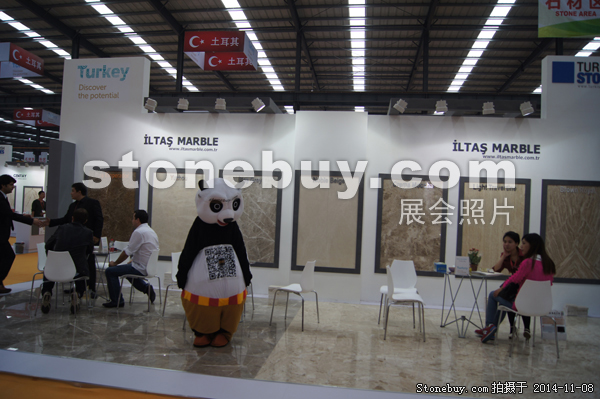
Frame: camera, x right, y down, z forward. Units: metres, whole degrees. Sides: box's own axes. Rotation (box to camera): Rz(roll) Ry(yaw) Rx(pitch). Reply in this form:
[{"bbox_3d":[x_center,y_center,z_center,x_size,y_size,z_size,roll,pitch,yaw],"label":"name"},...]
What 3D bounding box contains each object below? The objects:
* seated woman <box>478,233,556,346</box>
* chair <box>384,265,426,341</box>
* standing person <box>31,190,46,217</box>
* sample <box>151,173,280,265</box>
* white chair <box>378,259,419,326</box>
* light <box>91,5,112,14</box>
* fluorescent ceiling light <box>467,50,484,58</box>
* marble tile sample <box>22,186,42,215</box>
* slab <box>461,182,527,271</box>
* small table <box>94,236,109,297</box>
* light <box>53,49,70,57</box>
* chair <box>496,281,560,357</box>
[{"bbox_3d":[2.343,1.018,4.987,0.520,1.220,0.780,3,-1,-35],"label":"seated woman"},{"bbox_3d":[1.201,1.177,5.189,0.490,0.790,0.500,3,-1,4],"label":"chair"},{"bbox_3d":[-7.558,0.571,13.026,0.320,1.660,0.500,2,-1,43],"label":"standing person"},{"bbox_3d":[-1.401,0.270,7.215,2.120,1.470,0.050,2,-1,7],"label":"sample"},{"bbox_3d":[1.335,1.231,5.953,0.500,0.810,0.530,2,-1,21],"label":"white chair"},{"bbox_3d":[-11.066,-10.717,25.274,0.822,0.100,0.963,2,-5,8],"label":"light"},{"bbox_3d":[11.270,-9.315,28.823,0.880,0.080,1.300,2,-1,9],"label":"fluorescent ceiling light"},{"bbox_3d":[-11.924,0.236,20.134,1.080,1.600,0.060,2,-1,6],"label":"marble tile sample"},{"bbox_3d":[2.888,0.434,6.714,0.985,1.470,0.050,2,-1,7],"label":"slab"},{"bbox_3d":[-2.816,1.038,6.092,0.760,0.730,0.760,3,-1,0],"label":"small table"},{"bbox_3d":[-18.321,-11.292,34.538,0.960,0.080,1.380,2,-5,8],"label":"light"},{"bbox_3d":[2.459,1.253,4.882,0.520,0.810,0.530,3,-1,-1],"label":"chair"}]

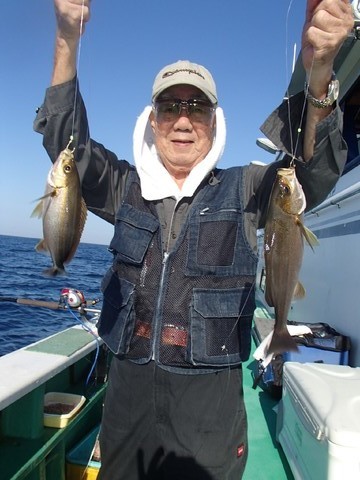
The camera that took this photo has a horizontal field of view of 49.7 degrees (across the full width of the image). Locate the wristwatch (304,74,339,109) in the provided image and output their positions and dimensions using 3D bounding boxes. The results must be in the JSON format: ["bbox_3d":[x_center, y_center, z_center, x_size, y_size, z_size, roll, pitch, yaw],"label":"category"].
[{"bbox_3d":[0.288,-0.304,0.790,0.065,0.045,0.060,7,34,18],"label":"wristwatch"}]

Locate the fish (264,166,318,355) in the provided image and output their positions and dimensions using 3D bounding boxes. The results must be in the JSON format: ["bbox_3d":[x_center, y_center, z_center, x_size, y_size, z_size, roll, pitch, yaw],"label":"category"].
[{"bbox_3d":[0.223,0.040,0.790,0.105,0.380,0.060,3,-2,-22],"label":"fish"}]

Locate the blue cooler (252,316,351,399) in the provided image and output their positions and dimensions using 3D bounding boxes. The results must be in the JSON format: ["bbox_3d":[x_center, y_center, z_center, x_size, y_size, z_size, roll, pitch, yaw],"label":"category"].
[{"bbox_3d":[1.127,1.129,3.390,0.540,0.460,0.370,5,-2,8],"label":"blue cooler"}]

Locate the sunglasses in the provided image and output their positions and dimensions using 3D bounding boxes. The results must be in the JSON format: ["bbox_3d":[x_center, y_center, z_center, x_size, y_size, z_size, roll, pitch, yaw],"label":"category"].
[{"bbox_3d":[0.013,-0.308,0.957,0.148,0.046,0.140,5,8,1],"label":"sunglasses"}]

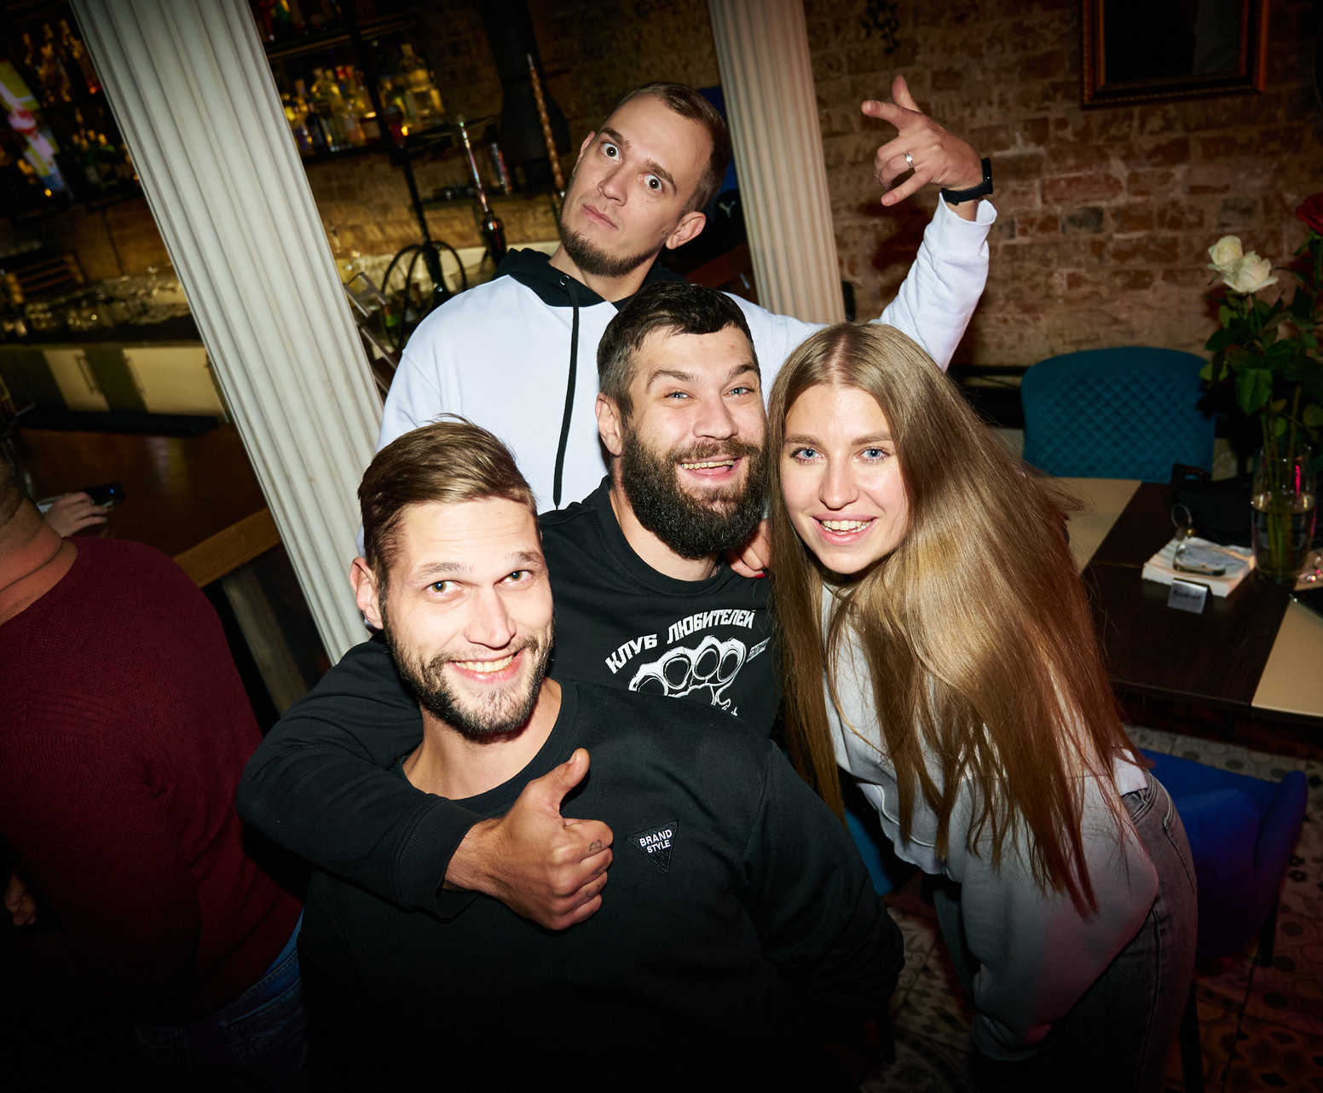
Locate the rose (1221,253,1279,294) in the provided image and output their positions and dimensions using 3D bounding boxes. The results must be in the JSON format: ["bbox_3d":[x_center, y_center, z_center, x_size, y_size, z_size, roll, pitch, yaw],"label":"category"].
[{"bbox_3d":[1.041,-0.481,1.930,0.092,0.070,0.086,8,46,37],"label":"rose"}]

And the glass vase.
[{"bbox_3d":[1.194,-0.062,2.096,0.109,0.255,0.109,8,32,37],"label":"glass vase"}]

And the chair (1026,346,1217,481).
[{"bbox_3d":[1.302,-0.068,3.158,0.540,0.830,0.580,3,30,30],"label":"chair"}]

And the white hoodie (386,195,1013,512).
[{"bbox_3d":[0.033,-0.084,1.571,0.820,0.720,0.370,-9,26,-6],"label":"white hoodie"}]

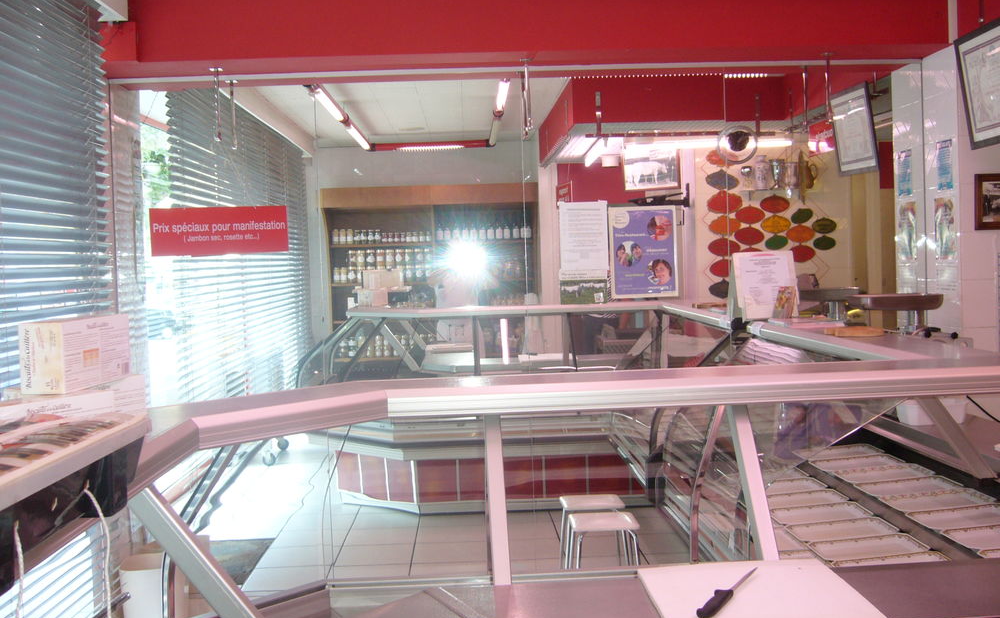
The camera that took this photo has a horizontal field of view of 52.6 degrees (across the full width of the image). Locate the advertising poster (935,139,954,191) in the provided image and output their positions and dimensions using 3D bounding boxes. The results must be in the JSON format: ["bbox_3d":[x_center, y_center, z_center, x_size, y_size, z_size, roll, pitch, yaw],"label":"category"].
[{"bbox_3d":[1.910,-0.618,4.343,0.012,0.213,0.145,-2,3,-2],"label":"advertising poster"}]

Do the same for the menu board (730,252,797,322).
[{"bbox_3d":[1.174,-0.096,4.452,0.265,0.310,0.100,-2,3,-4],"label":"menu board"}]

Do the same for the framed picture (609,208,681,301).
[{"bbox_3d":[0.643,-0.251,4.503,0.298,0.405,0.020,-2,3,-2],"label":"framed picture"}]

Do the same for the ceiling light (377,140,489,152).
[{"bbox_3d":[-0.593,-1.431,8.872,1.020,0.070,0.075,-2,3,-2],"label":"ceiling light"}]

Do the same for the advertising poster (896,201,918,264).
[{"bbox_3d":[1.907,-0.361,4.734,0.012,0.268,0.172,-2,3,-2],"label":"advertising poster"}]

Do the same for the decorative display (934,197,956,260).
[{"bbox_3d":[1.919,-0.343,4.374,0.015,0.268,0.172,-2,3,-2],"label":"decorative display"}]

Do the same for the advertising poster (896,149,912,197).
[{"bbox_3d":[1.897,-0.638,4.738,0.012,0.213,0.145,-2,3,-2],"label":"advertising poster"}]

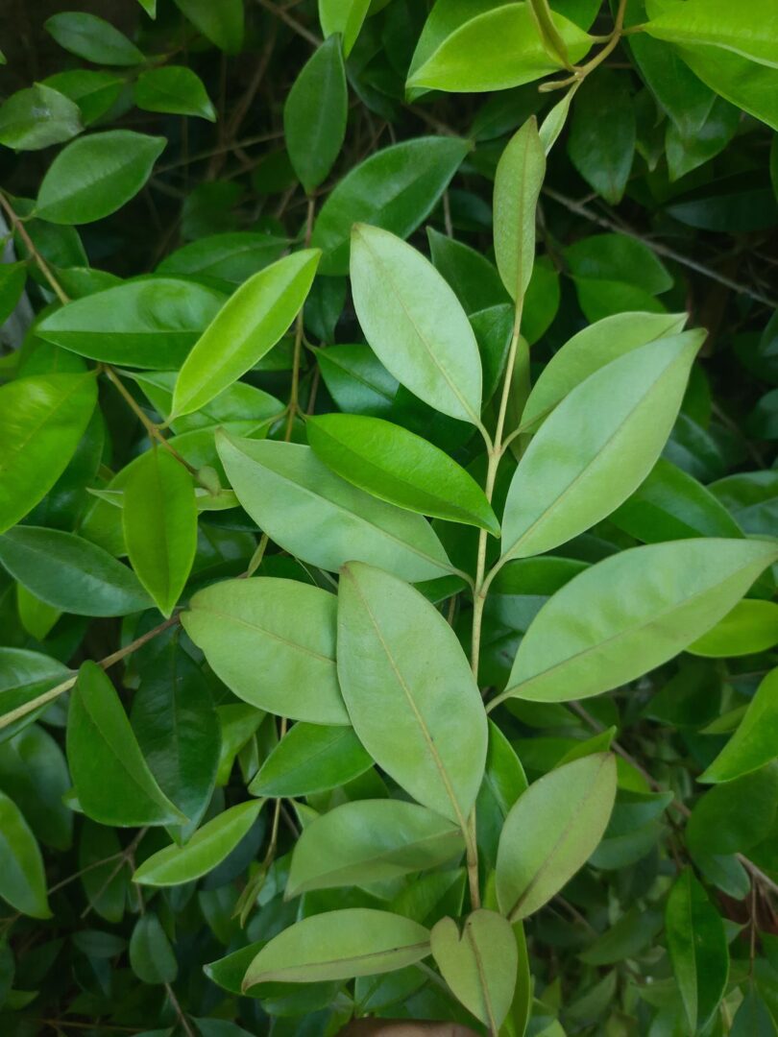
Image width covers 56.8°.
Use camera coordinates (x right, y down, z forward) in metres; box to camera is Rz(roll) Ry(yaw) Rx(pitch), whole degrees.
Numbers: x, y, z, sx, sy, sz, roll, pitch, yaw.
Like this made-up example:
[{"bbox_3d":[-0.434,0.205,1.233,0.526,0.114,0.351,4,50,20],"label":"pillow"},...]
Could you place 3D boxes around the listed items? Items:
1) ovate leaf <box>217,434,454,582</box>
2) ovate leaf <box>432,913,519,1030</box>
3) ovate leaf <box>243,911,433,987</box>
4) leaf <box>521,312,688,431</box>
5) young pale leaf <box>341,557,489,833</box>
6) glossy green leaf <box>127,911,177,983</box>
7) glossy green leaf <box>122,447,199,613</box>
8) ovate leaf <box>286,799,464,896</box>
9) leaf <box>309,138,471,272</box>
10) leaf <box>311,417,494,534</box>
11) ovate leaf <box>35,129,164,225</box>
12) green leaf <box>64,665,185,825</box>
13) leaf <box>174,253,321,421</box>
[{"bbox_3d":[-0.020,-0.003,0.270,0.104,0.039,0.013,31,-12,-2],"label":"ovate leaf"},{"bbox_3d":[0.032,0.151,0.240,0.026,0.007,0.037,-16,73,-5],"label":"ovate leaf"},{"bbox_3d":[-0.020,0.163,0.275,0.074,0.029,0.013,-13,-7,0],"label":"ovate leaf"},{"bbox_3d":[0.077,-0.054,0.260,0.076,0.030,0.010,-34,-7,-5],"label":"leaf"},{"bbox_3d":[0.008,0.063,0.260,0.045,0.107,0.012,-26,5,-4],"label":"young pale leaf"},{"bbox_3d":[-0.152,0.275,0.459,0.025,0.006,0.042,-19,72,-13],"label":"glossy green leaf"},{"bbox_3d":[-0.096,0.005,0.300,0.030,0.072,0.010,-4,-8,-18],"label":"glossy green leaf"},{"bbox_3d":[-0.005,0.125,0.275,0.072,0.031,0.013,-20,-1,0],"label":"ovate leaf"},{"bbox_3d":[-0.002,-0.150,0.333,0.044,0.013,0.113,38,69,13],"label":"leaf"},{"bbox_3d":[0.005,-0.016,0.256,0.082,0.012,0.030,32,82,8],"label":"leaf"},{"bbox_3d":[-0.144,-0.173,0.361,0.077,0.010,0.053,-41,74,-19],"label":"ovate leaf"},{"bbox_3d":[-0.130,0.112,0.329,0.038,0.016,0.092,-40,68,-7],"label":"green leaf"},{"bbox_3d":[-0.057,-0.076,0.291,0.029,0.010,0.094,33,76,17],"label":"leaf"}]

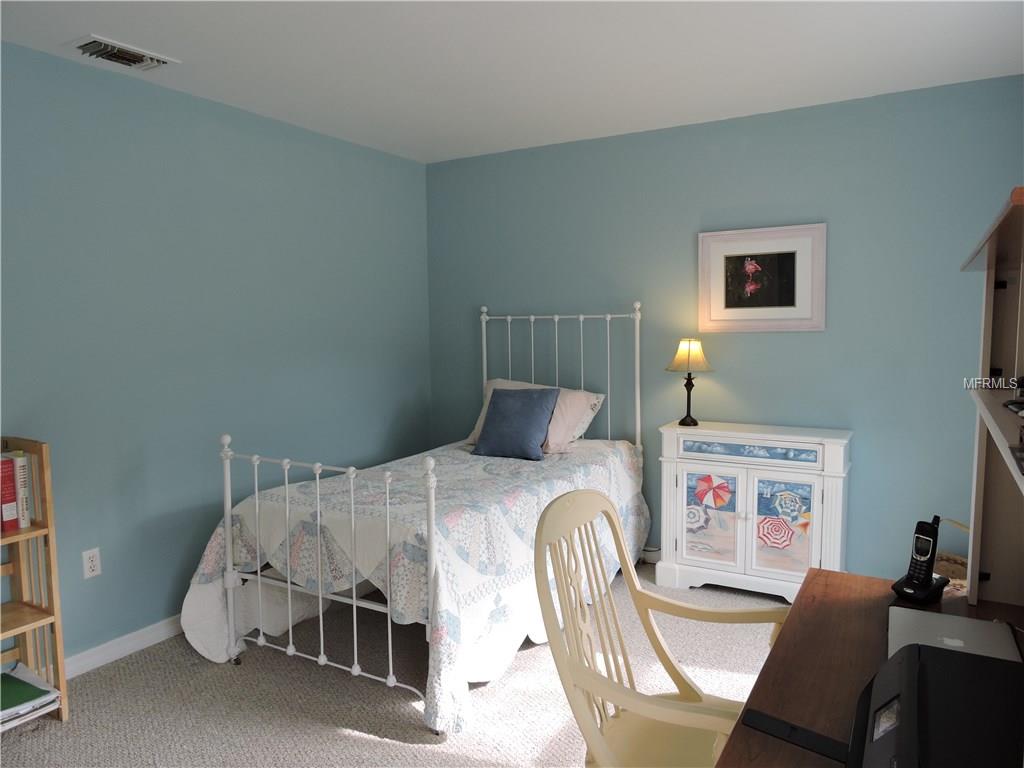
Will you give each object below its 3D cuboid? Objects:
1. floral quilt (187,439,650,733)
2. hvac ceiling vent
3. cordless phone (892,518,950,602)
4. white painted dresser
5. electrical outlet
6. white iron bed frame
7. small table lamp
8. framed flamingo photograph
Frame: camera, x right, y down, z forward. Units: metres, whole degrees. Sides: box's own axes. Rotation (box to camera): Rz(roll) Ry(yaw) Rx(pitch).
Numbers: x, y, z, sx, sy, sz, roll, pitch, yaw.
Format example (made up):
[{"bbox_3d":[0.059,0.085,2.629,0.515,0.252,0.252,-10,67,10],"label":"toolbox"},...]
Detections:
[{"bbox_3d":[-0.261,0.755,3.514,1.390,0.690,1.990,2,6,31],"label":"floral quilt"},{"bbox_3d":[-1.489,-1.246,2.708,0.205,0.020,0.345,2,6,31],"label":"hvac ceiling vent"},{"bbox_3d":[0.982,0.418,1.706,0.115,0.196,0.098,-3,6,-26],"label":"cordless phone"},{"bbox_3d":[1.237,0.653,3.645,0.890,0.834,0.310,2,6,31],"label":"white painted dresser"},{"bbox_3d":[-1.719,0.736,2.909,0.010,0.114,0.070,2,6,31],"label":"electrical outlet"},{"bbox_3d":[-0.213,0.354,3.479,1.075,1.494,2.000,2,6,31],"label":"white iron bed frame"},{"bbox_3d":[0.941,-0.004,3.762,0.232,0.456,0.232,2,6,31],"label":"small table lamp"},{"bbox_3d":[1.280,-0.534,3.667,0.631,0.526,0.030,2,6,31],"label":"framed flamingo photograph"}]

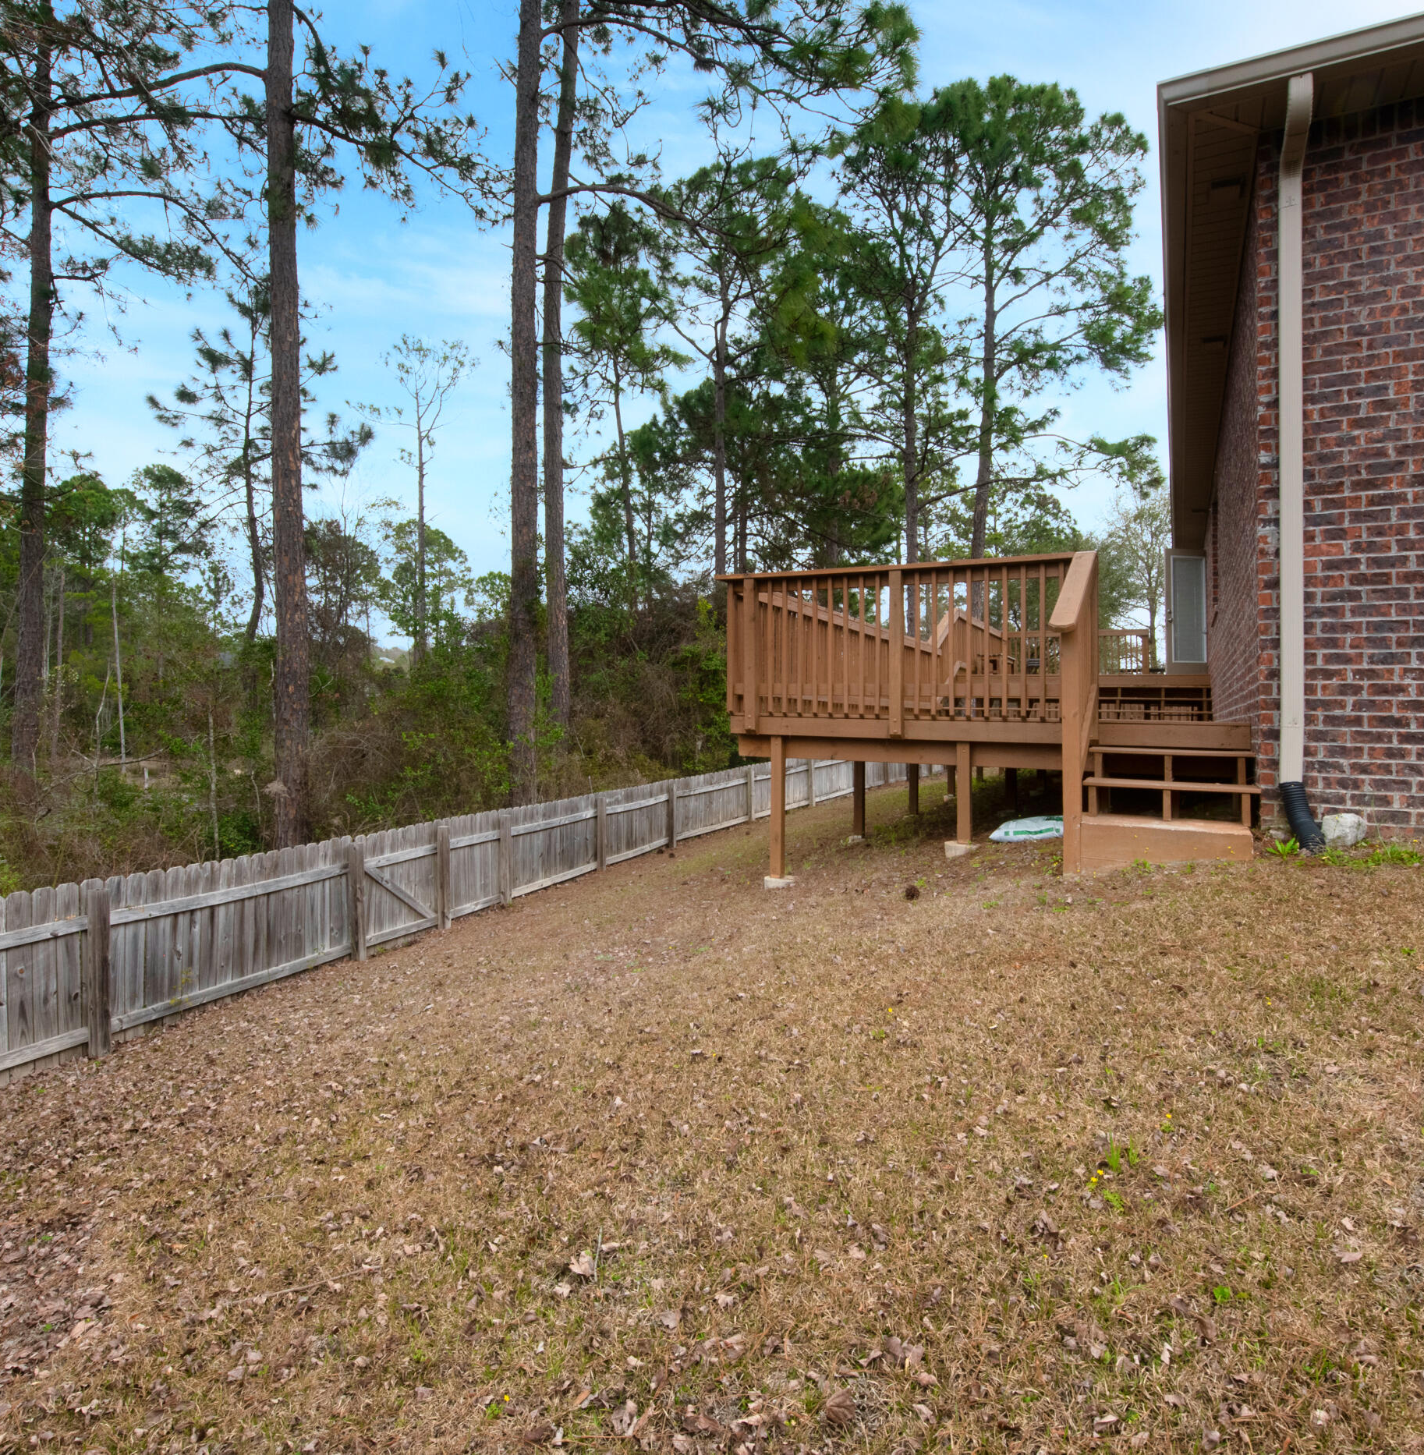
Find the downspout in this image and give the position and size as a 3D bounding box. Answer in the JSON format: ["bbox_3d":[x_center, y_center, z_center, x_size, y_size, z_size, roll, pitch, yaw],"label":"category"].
[{"bbox_3d":[3.227,-1.365,4.613,0.180,4.110,0.450,0,0,27],"label":"downspout"}]

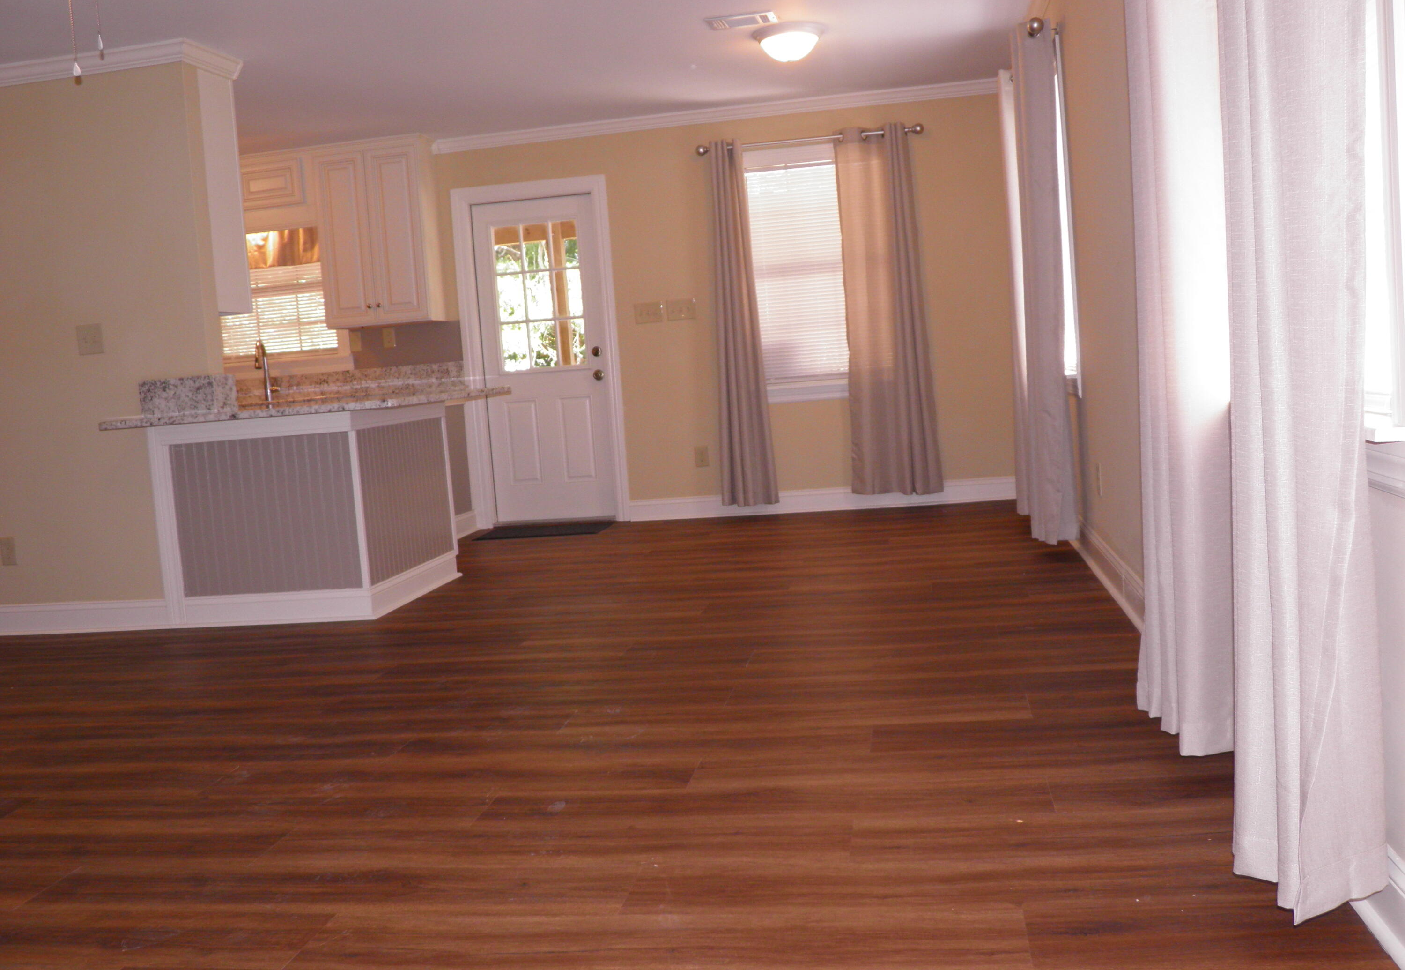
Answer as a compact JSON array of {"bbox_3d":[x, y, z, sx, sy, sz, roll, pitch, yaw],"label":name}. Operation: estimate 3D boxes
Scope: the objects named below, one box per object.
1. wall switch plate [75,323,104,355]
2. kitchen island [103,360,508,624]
[{"bbox_3d":[-2.591,-0.617,5.148,0.116,0.122,0.010,-3,6,10],"label":"wall switch plate"},{"bbox_3d":[-1.697,0.056,5.521,1.420,0.970,1.130,-4,6,10],"label":"kitchen island"}]

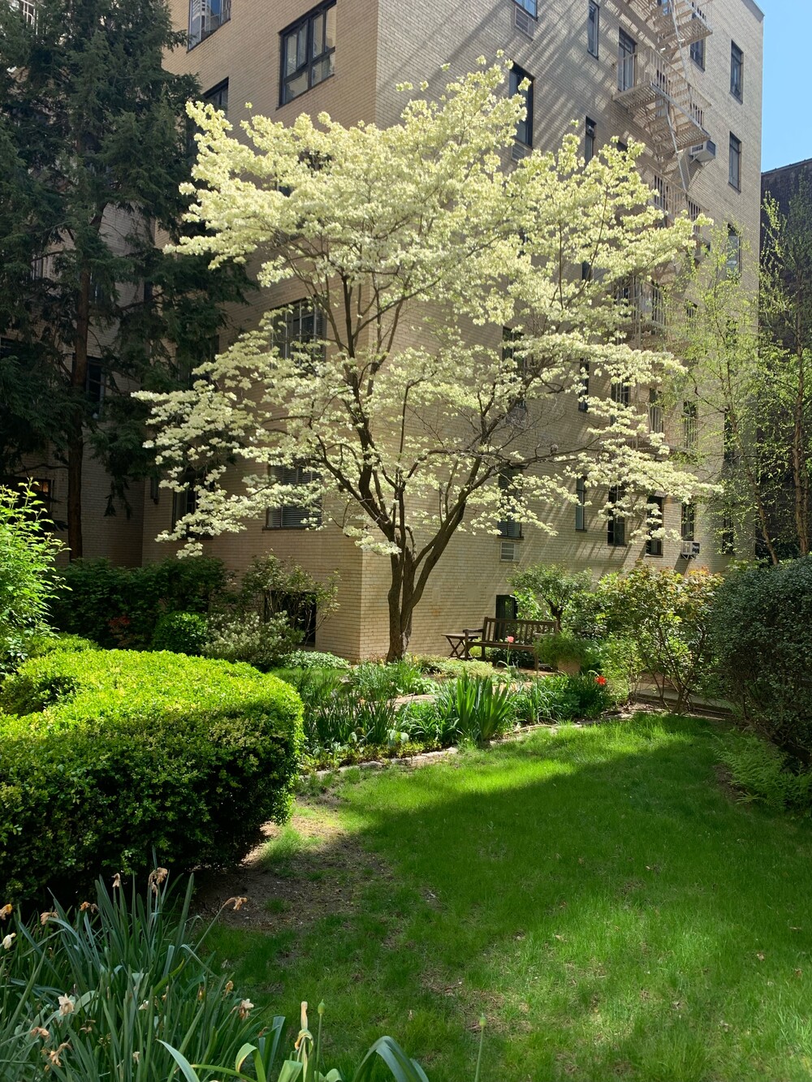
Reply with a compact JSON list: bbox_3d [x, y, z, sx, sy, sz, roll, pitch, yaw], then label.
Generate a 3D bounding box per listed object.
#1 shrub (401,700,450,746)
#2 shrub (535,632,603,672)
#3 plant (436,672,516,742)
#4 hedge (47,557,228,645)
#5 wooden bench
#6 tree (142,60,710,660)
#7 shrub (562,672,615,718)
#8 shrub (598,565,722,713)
[{"bbox_3d":[0.189,1.762,7.900,0.460,0.430,0.440,1,-1,0],"label":"shrub"},{"bbox_3d":[2.603,1.785,13.000,1.050,0.660,0.900,1,-1,0],"label":"shrub"},{"bbox_3d":[0.674,1.621,7.950,0.750,0.680,0.620,1,-1,0],"label":"plant"},{"bbox_3d":[-5.619,1.214,16.800,3.700,1.750,1.500,2,-1,-9],"label":"hedge"},{"bbox_3d":[1.874,1.767,14.347,1.360,0.860,0.620,1,-1,36],"label":"wooden bench"},{"bbox_3d":[0.389,-2.893,13.600,9.000,9.900,7.800,1,-1,0],"label":"tree"},{"bbox_3d":[2.146,1.803,9.550,0.600,0.520,0.550,1,-1,0],"label":"shrub"},{"bbox_3d":[3.116,1.212,10.000,1.420,1.750,1.300,1,-1,0],"label":"shrub"}]

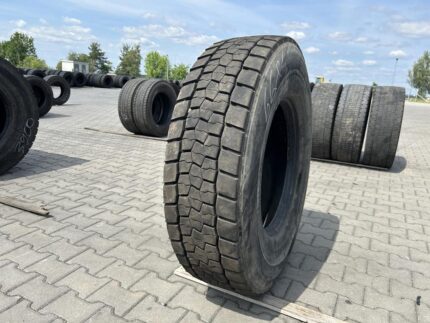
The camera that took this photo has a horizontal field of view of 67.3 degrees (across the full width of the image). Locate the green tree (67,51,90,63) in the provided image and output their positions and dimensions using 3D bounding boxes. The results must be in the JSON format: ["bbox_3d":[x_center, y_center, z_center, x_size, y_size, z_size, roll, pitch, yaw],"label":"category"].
[{"bbox_3d":[-23.260,-16.267,55.075,4.431,4.881,4.431,-2,15,-22],"label":"green tree"}]

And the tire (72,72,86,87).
[{"bbox_3d":[-9.892,-5.991,23.700,0.300,1.020,1.020,10,15,26],"label":"tire"}]

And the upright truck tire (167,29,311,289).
[{"bbox_3d":[0.180,0.018,1.377,0.295,1.020,1.020,6,13,26],"label":"upright truck tire"}]

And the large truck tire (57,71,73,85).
[{"bbox_3d":[-11.104,-6.147,24.200,0.330,1.030,1.030,9,14,26],"label":"large truck tire"}]

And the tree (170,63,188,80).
[{"bbox_3d":[-5.787,-14.472,54.212,3.690,3.937,3.690,2,14,-7],"label":"tree"}]

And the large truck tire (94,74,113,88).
[{"bbox_3d":[-8.771,-6.469,26.200,0.360,1.030,1.030,9,14,26],"label":"large truck tire"}]

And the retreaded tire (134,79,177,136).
[{"bbox_3d":[-1.050,-0.947,5.795,0.300,1.010,1.010,9,14,24],"label":"retreaded tire"}]

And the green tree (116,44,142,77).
[{"bbox_3d":[-14.013,-15.882,52.971,4.261,6.245,4.261,0,14,-15],"label":"green tree"}]

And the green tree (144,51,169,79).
[{"bbox_3d":[-9.955,-16.371,55.000,3.900,5.000,3.800,3,12,0],"label":"green tree"}]

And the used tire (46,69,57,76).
[{"bbox_3d":[-12.585,-6.498,25.000,0.330,1.030,1.030,9,14,26],"label":"used tire"}]

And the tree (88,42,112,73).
[{"bbox_3d":[-18.054,-15.296,50.087,3.874,5.956,3.874,-1,14,-19],"label":"tree"}]

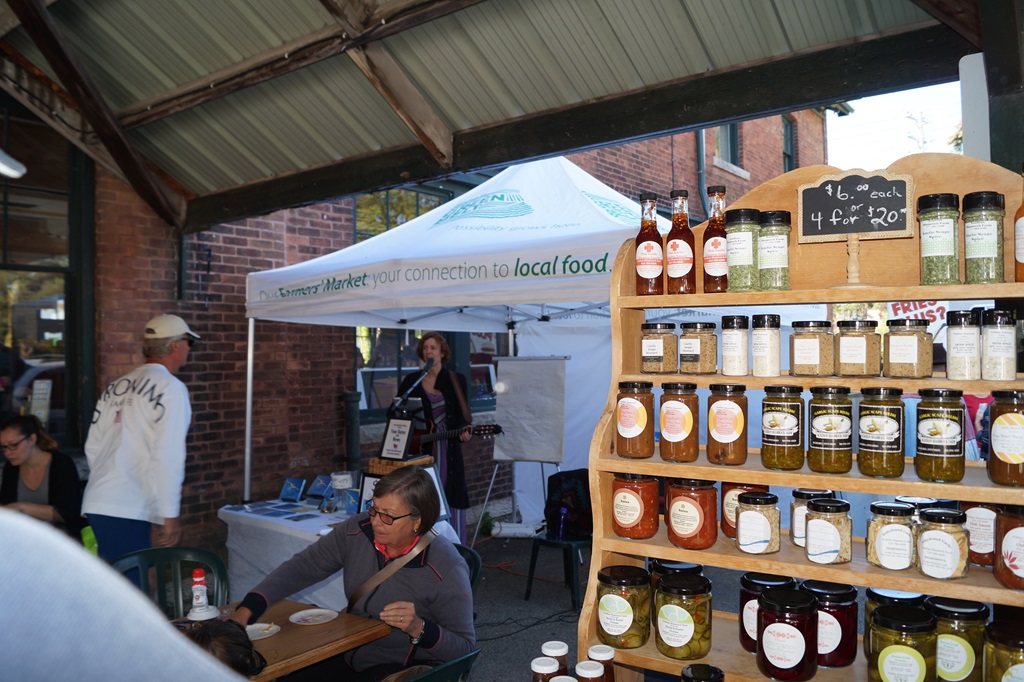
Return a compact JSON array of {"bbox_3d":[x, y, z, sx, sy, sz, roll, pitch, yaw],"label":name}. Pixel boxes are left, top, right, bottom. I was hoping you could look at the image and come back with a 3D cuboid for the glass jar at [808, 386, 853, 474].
[{"bbox_3d":[0.450,0.126,1.085,0.060,0.118,0.060,0,0,20],"label":"glass jar"}]

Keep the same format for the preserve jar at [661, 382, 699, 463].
[{"bbox_3d":[0.274,0.132,1.258,0.062,0.124,0.062,0,-1,22],"label":"preserve jar"}]

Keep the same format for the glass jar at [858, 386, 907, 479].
[{"bbox_3d":[0.546,0.134,1.133,0.062,0.127,0.062,0,-1,32],"label":"glass jar"}]

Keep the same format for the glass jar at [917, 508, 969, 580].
[{"bbox_3d":[0.603,0.282,1.073,0.066,0.085,0.060,-1,-1,35],"label":"glass jar"}]

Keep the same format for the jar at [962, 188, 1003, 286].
[{"bbox_3d":[0.677,-0.147,1.101,0.051,0.134,0.051,-1,-1,43],"label":"jar"}]

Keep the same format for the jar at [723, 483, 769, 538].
[{"bbox_3d":[0.388,0.268,1.272,0.077,0.108,0.077,0,-1,0],"label":"jar"}]

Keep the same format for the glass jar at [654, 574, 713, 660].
[{"bbox_3d":[0.264,0.423,1.178,0.085,0.109,0.085,0,0,0],"label":"glass jar"}]

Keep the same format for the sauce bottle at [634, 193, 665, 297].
[{"bbox_3d":[0.236,-0.166,1.314,0.046,0.173,0.046,0,0,12],"label":"sauce bottle"}]

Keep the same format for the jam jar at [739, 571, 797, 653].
[{"bbox_3d":[0.407,0.431,1.224,0.084,0.105,0.084,0,-1,0],"label":"jam jar"}]

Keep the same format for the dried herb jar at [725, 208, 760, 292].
[{"bbox_3d":[0.370,-0.145,1.227,0.054,0.132,0.054,0,0,0],"label":"dried herb jar"}]

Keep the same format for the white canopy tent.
[{"bbox_3d":[0.305,0.162,5.610,3.050,3.070,3.050,-1,-1,37],"label":"white canopy tent"}]

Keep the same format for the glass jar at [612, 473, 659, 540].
[{"bbox_3d":[0.204,0.267,1.266,0.076,0.108,0.076,0,0,0],"label":"glass jar"}]

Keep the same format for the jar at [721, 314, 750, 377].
[{"bbox_3d":[0.362,0.008,1.241,0.043,0.098,0.043,0,0,0],"label":"jar"}]

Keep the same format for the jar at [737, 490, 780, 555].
[{"bbox_3d":[0.373,0.276,1.163,0.067,0.083,0.062,0,0,0],"label":"jar"}]

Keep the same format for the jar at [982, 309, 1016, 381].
[{"bbox_3d":[0.685,0.007,1.080,0.042,0.100,0.042,-1,-1,27],"label":"jar"}]

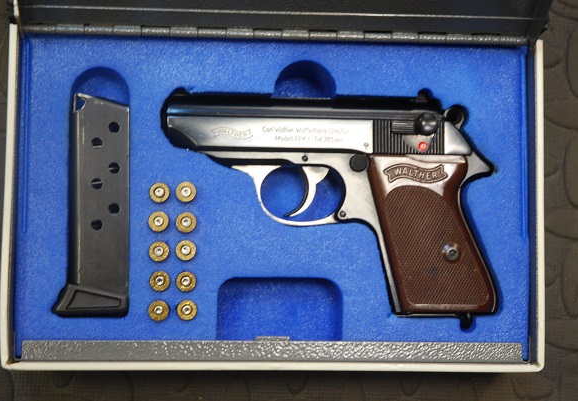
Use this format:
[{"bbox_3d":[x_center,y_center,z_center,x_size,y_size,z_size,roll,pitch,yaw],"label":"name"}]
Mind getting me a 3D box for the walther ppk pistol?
[{"bbox_3d":[0.019,0.002,0.613,0.155,0.028,0.110,1,87,-3],"label":"walther ppk pistol"}]

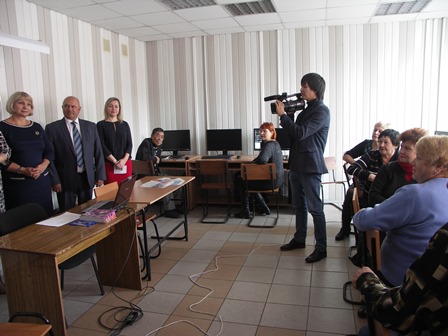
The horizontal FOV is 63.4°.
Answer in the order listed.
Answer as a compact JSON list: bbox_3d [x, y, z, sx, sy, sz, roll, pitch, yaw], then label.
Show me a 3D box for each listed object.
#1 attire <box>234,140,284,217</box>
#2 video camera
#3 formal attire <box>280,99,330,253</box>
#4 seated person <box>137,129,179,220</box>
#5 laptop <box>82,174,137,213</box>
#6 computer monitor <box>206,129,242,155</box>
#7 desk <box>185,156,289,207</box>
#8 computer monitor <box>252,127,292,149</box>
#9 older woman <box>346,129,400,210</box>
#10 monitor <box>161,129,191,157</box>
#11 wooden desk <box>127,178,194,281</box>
[{"bbox_3d":[0.470,0.175,4.670,0.570,1.000,0.460,5,11,41],"label":"attire"},{"bbox_3d":[0.588,-0.631,3.520,0.370,0.190,0.170,-7,8,5],"label":"video camera"},{"bbox_3d":[0.773,0.092,3.460,0.480,1.430,0.450,-4,8,-15],"label":"formal attire"},{"bbox_3d":[-0.940,0.072,5.100,0.640,1.240,0.520,2,9,28],"label":"seated person"},{"bbox_3d":[-0.933,0.209,3.076,0.330,0.235,0.360,-1,8,9],"label":"laptop"},{"bbox_3d":[-0.003,-0.386,5.593,0.560,0.410,0.190,0,8,15],"label":"computer monitor"},{"bbox_3d":[0.331,0.223,5.508,1.600,0.730,0.620,0,8,15],"label":"desk"},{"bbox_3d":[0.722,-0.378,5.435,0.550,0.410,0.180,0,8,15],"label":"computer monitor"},{"bbox_3d":[1.355,0.273,3.240,0.600,1.180,0.520,-10,11,-43],"label":"older woman"},{"bbox_3d":[-0.809,-0.387,5.810,0.560,0.410,0.190,0,8,15],"label":"monitor"},{"bbox_3d":[-0.741,0.551,3.678,0.570,0.700,1.240,0,8,15],"label":"wooden desk"}]

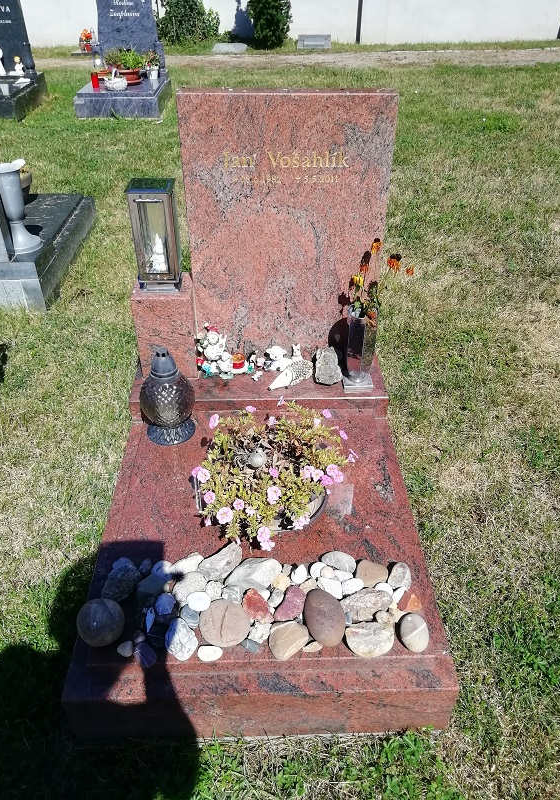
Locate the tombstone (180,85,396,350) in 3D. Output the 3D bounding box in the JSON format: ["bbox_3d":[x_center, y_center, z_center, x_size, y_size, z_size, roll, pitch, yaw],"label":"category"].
[{"bbox_3d":[0.025,-0.521,1.906,0.612,0.814,0.087,-1,33,-1],"label":"tombstone"}]

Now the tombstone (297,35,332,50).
[{"bbox_3d":[0.531,-5.712,9.554,0.530,0.220,0.300,-1,38,-1],"label":"tombstone"}]

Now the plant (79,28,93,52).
[{"bbox_3d":[-2.912,-5.403,9.009,0.170,0.310,0.170,-1,38,-1],"label":"plant"}]

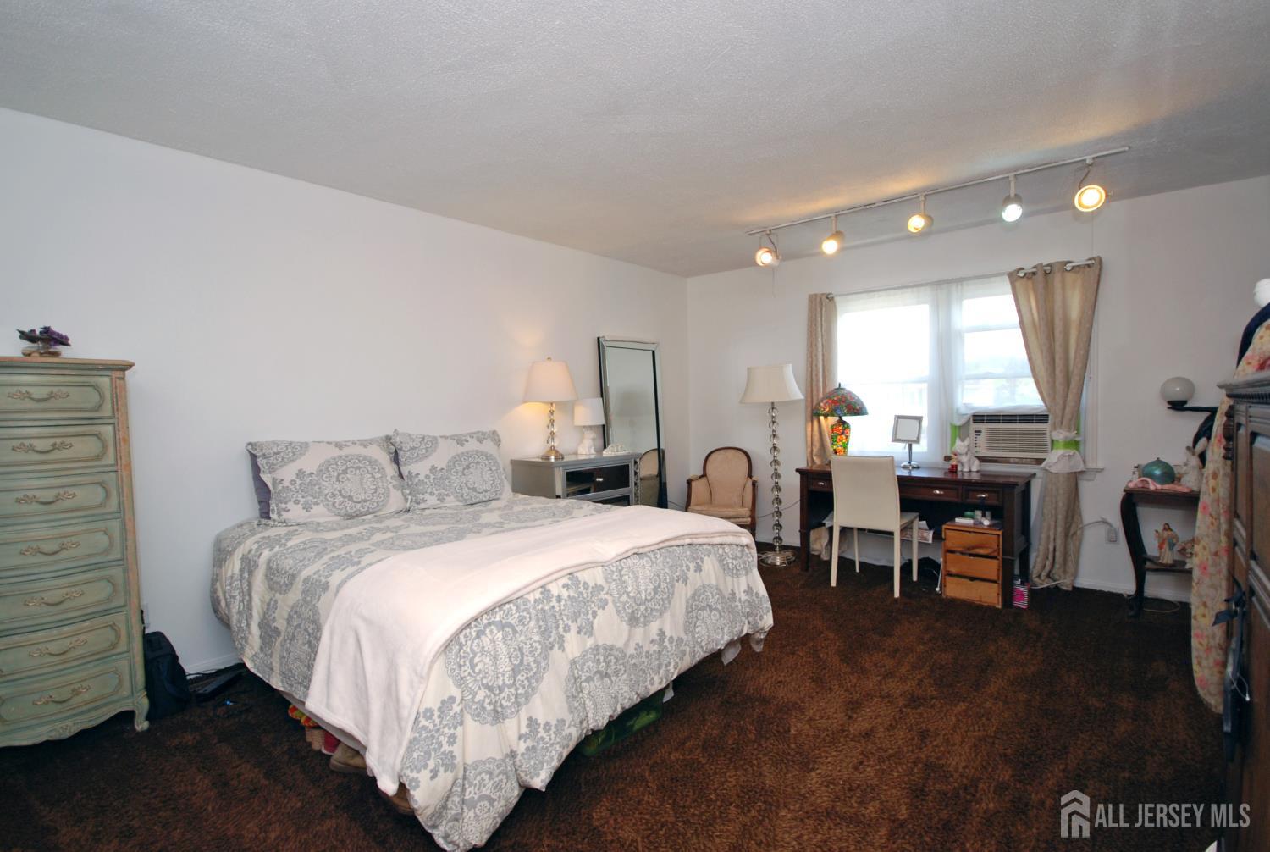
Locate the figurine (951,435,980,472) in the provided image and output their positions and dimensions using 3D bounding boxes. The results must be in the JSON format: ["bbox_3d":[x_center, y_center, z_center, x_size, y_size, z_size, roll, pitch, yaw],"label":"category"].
[{"bbox_3d":[2.231,0.187,3.554,0.150,0.230,0.120,-4,4,-33],"label":"figurine"}]

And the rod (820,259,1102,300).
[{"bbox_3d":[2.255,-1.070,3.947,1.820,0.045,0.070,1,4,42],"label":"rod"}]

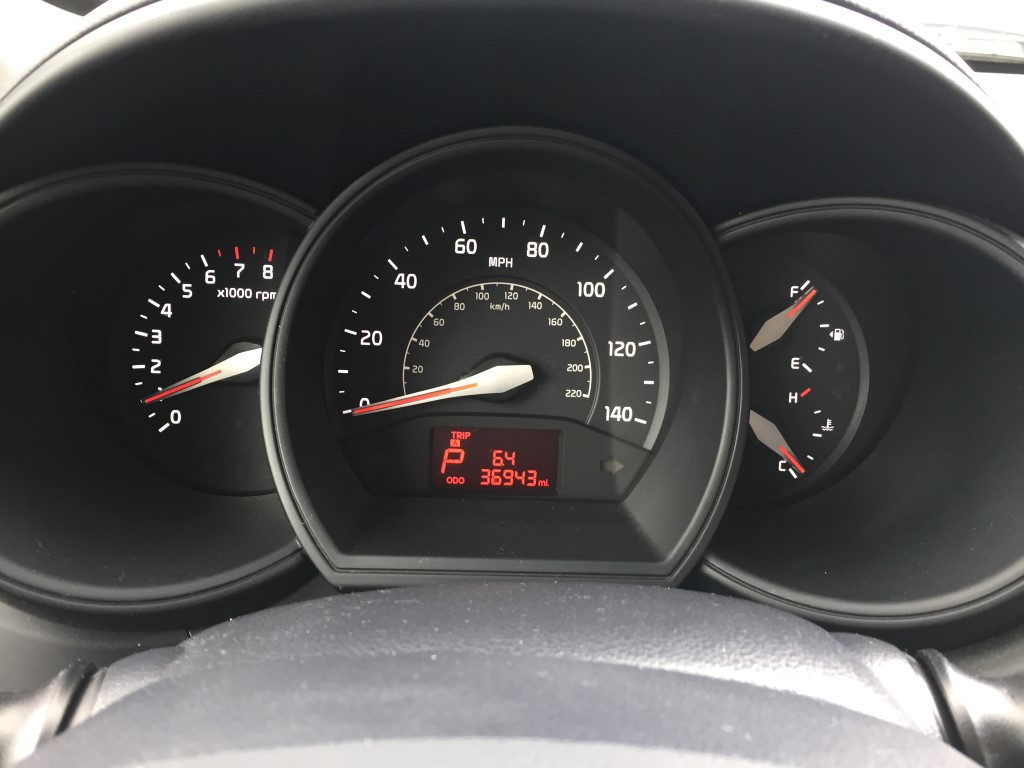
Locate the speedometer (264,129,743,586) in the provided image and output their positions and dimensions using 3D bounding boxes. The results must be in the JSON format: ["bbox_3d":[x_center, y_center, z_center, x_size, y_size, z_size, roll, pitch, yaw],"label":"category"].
[{"bbox_3d":[-0.003,-0.009,0.283,0.150,0.143,0.045,2,-2,-2],"label":"speedometer"}]

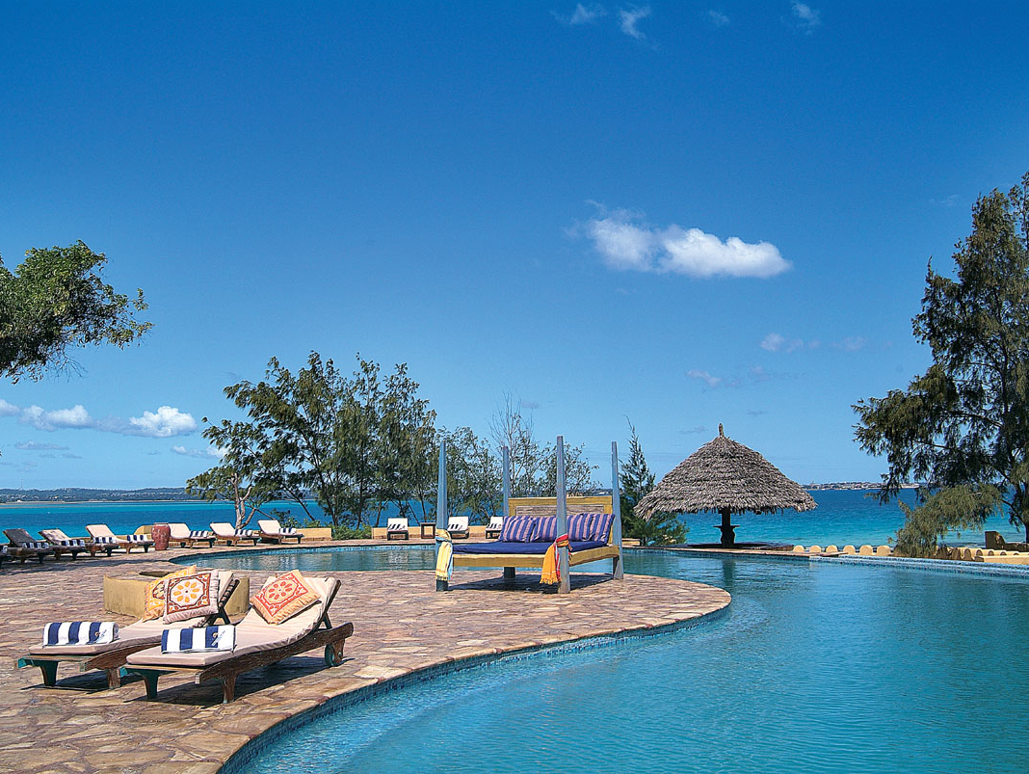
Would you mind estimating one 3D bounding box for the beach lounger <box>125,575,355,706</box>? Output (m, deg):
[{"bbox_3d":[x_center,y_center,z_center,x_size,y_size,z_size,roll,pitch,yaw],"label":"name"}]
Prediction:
[{"bbox_3d":[-2.070,1.947,7.555,0.653,0.696,2.158,-3,-7,17],"label":"beach lounger"}]

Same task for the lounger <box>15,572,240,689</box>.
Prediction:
[{"bbox_3d":[-3.076,1.986,7.988,0.665,0.714,2.100,-3,-7,19],"label":"lounger"}]

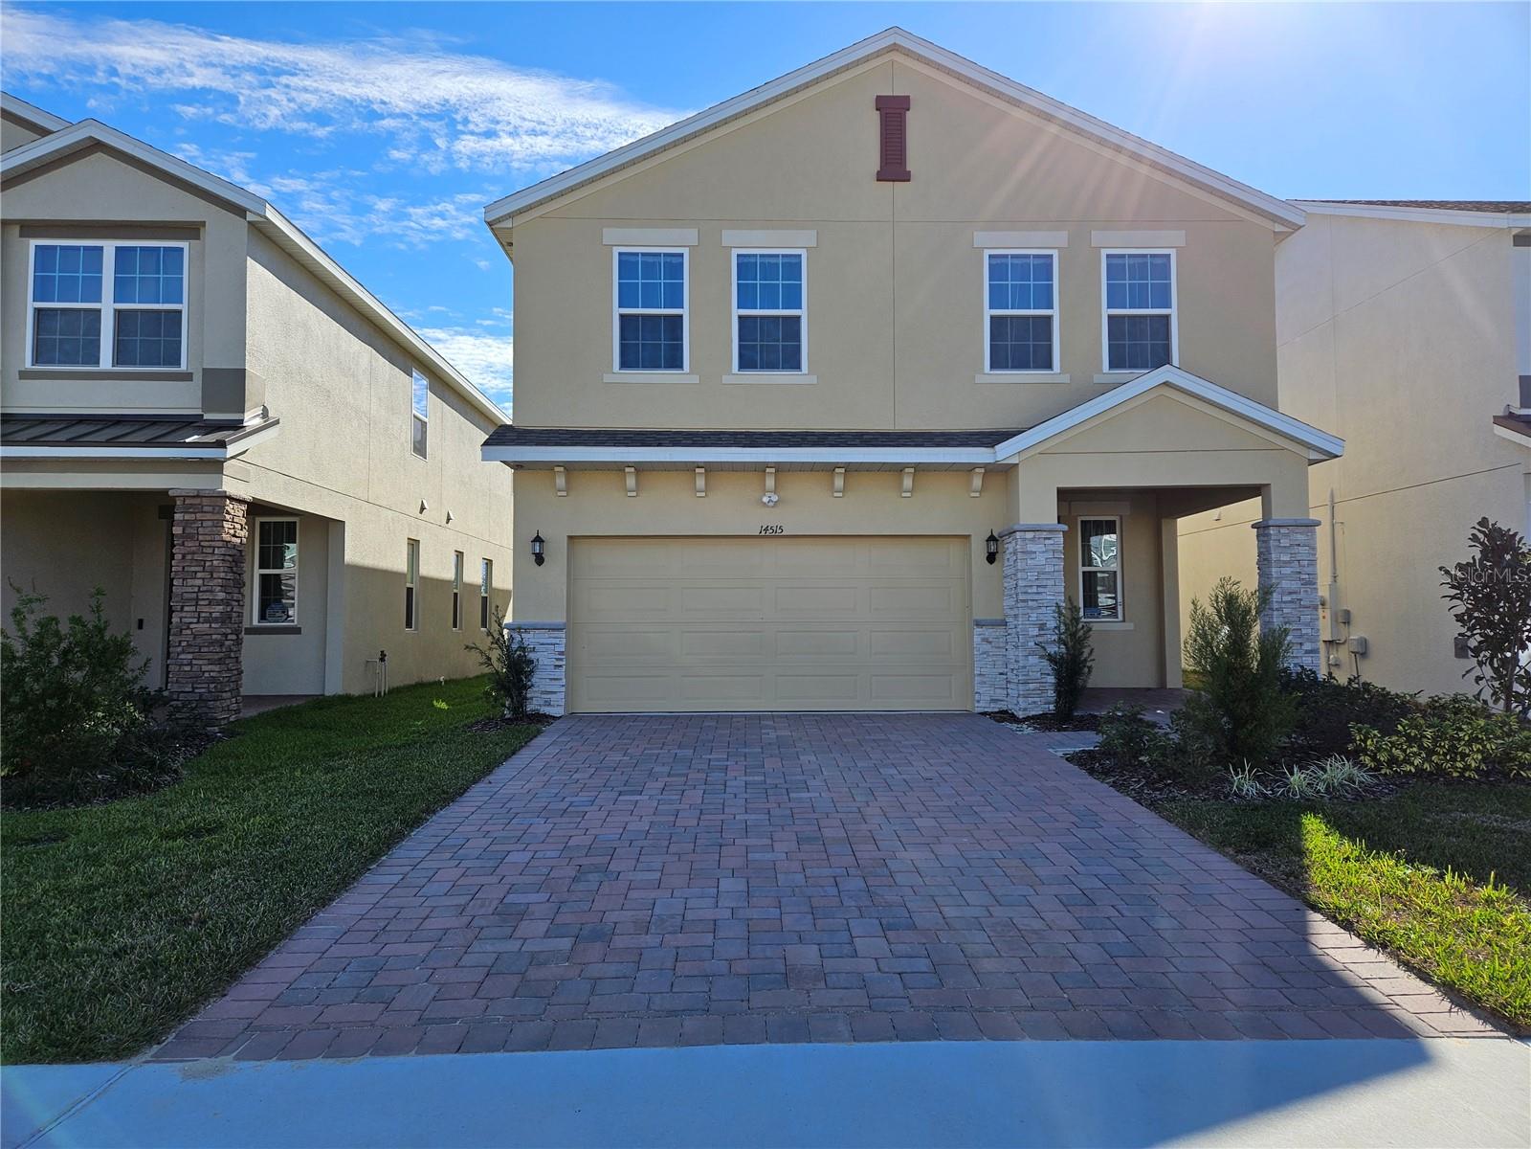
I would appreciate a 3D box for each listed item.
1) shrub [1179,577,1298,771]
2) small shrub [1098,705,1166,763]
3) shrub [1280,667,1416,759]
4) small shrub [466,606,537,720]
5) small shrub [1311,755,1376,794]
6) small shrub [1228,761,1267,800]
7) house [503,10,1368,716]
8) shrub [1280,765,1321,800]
[{"bbox_3d":[4.328,0.915,9.320,1.020,1.720,0.950,0,-3,-1],"label":"shrub"},{"bbox_3d":[3.449,1.502,9.569,0.620,0.540,0.580,0,-3,-1],"label":"small shrub"},{"bbox_3d":[5.721,1.361,9.980,1.250,0.860,1.000,0,-3,-1],"label":"shrub"},{"bbox_3d":[-3.052,1.015,11.745,0.800,1.320,0.680,0,-3,-1],"label":"small shrub"},{"bbox_3d":[4.703,1.628,8.290,0.500,0.300,0.480,0,-3,-1],"label":"small shrub"},{"bbox_3d":[3.847,1.647,8.119,0.310,0.280,0.300,0,-3,-1],"label":"small shrub"},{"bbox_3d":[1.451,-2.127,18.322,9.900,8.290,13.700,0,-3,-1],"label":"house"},{"bbox_3d":[4.272,1.658,8.128,0.330,0.270,0.310,0,-3,-1],"label":"shrub"}]

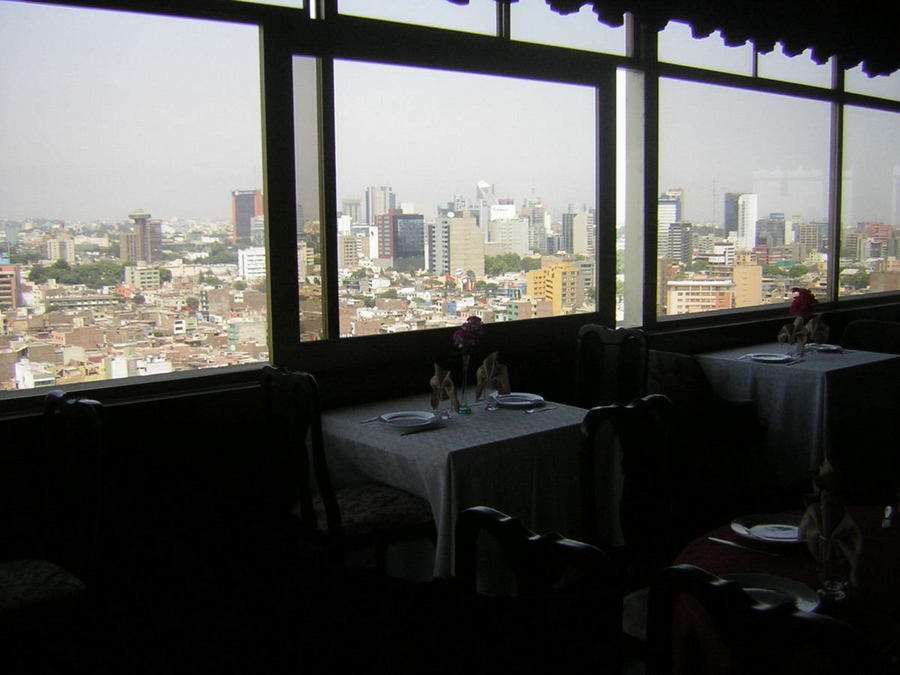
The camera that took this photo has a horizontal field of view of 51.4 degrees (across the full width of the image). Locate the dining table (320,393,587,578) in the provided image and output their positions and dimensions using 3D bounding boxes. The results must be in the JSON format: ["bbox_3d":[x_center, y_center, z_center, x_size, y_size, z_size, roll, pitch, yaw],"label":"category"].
[{"bbox_3d":[0.070,0.729,4.467,1.000,0.760,1.030,-6,9,-38],"label":"dining table"}]

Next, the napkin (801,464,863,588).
[{"bbox_3d":[0.922,0.451,2.267,0.155,0.287,0.130,3,8,23],"label":"napkin"}]

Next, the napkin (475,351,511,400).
[{"bbox_3d":[0.206,0.184,4.531,0.174,0.237,0.130,0,7,3],"label":"napkin"}]

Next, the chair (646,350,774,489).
[{"bbox_3d":[1.495,0.488,5.721,0.640,0.880,0.540,-7,10,-40],"label":"chair"}]

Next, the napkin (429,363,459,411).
[{"bbox_3d":[-0.025,0.232,4.335,0.148,0.227,0.120,-1,7,0],"label":"napkin"}]

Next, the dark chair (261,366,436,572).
[{"bbox_3d":[-0.394,0.653,3.915,0.570,1.050,0.510,-6,9,-37],"label":"dark chair"}]

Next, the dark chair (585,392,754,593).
[{"bbox_3d":[0.797,0.756,3.033,0.510,1.050,0.570,-7,10,-43],"label":"dark chair"}]

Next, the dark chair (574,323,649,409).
[{"bbox_3d":[0.695,0.506,4.976,0.560,1.050,0.500,-7,10,-42],"label":"dark chair"}]

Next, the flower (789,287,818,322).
[{"bbox_3d":[2.264,-0.211,5.995,0.192,0.231,0.170,2,8,20],"label":"flower"}]

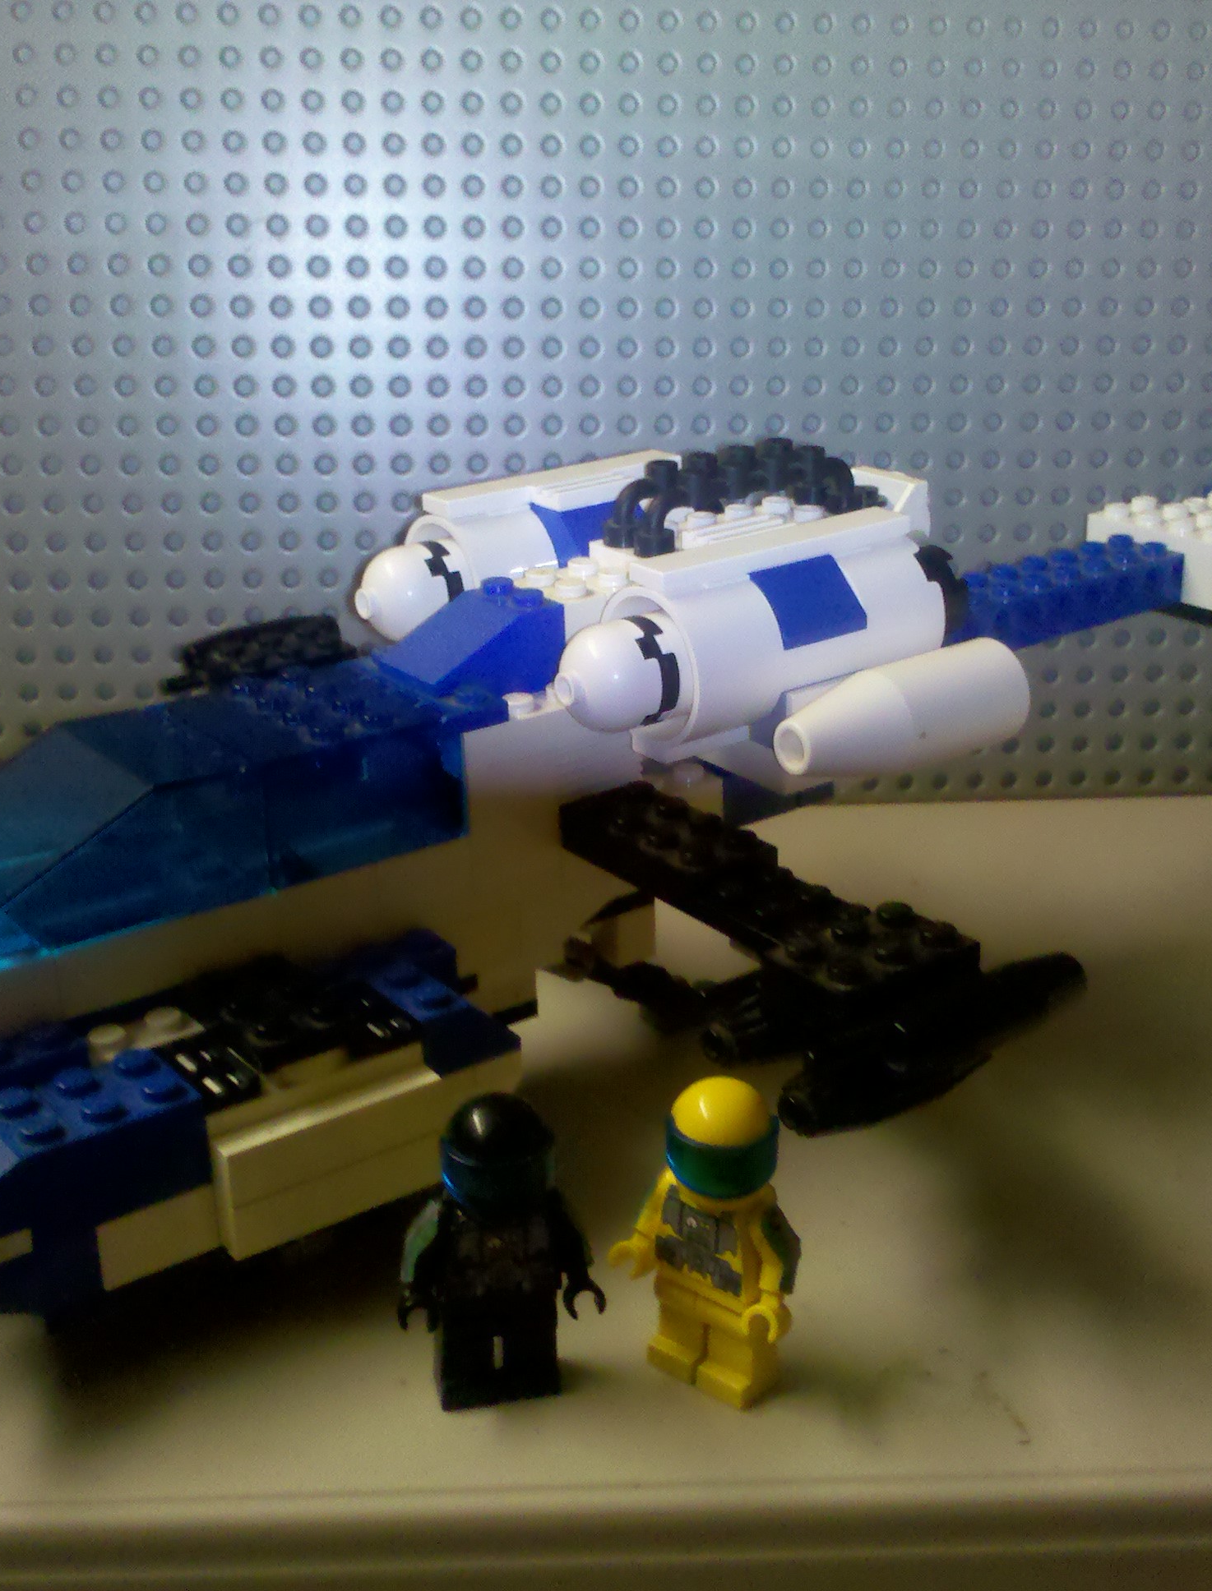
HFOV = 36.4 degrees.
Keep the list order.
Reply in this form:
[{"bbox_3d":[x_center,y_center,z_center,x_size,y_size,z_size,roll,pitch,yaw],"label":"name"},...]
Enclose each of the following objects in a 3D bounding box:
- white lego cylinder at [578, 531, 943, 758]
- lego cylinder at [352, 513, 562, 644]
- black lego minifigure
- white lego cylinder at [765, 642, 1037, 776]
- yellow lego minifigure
[{"bbox_3d":[0.020,-0.022,0.266,0.063,0.023,0.023,-16,26,-33],"label":"white lego cylinder"},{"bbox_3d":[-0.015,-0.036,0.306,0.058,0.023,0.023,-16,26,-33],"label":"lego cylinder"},{"bbox_3d":[-0.013,0.054,0.230,0.025,0.042,0.015,-4,23,-9],"label":"black lego minifigure"},{"bbox_3d":[0.041,-0.011,0.259,0.038,0.016,0.016,-16,26,-33],"label":"white lego cylinder"},{"bbox_3d":[0.013,0.053,0.233,0.025,0.042,0.015,15,27,32],"label":"yellow lego minifigure"}]

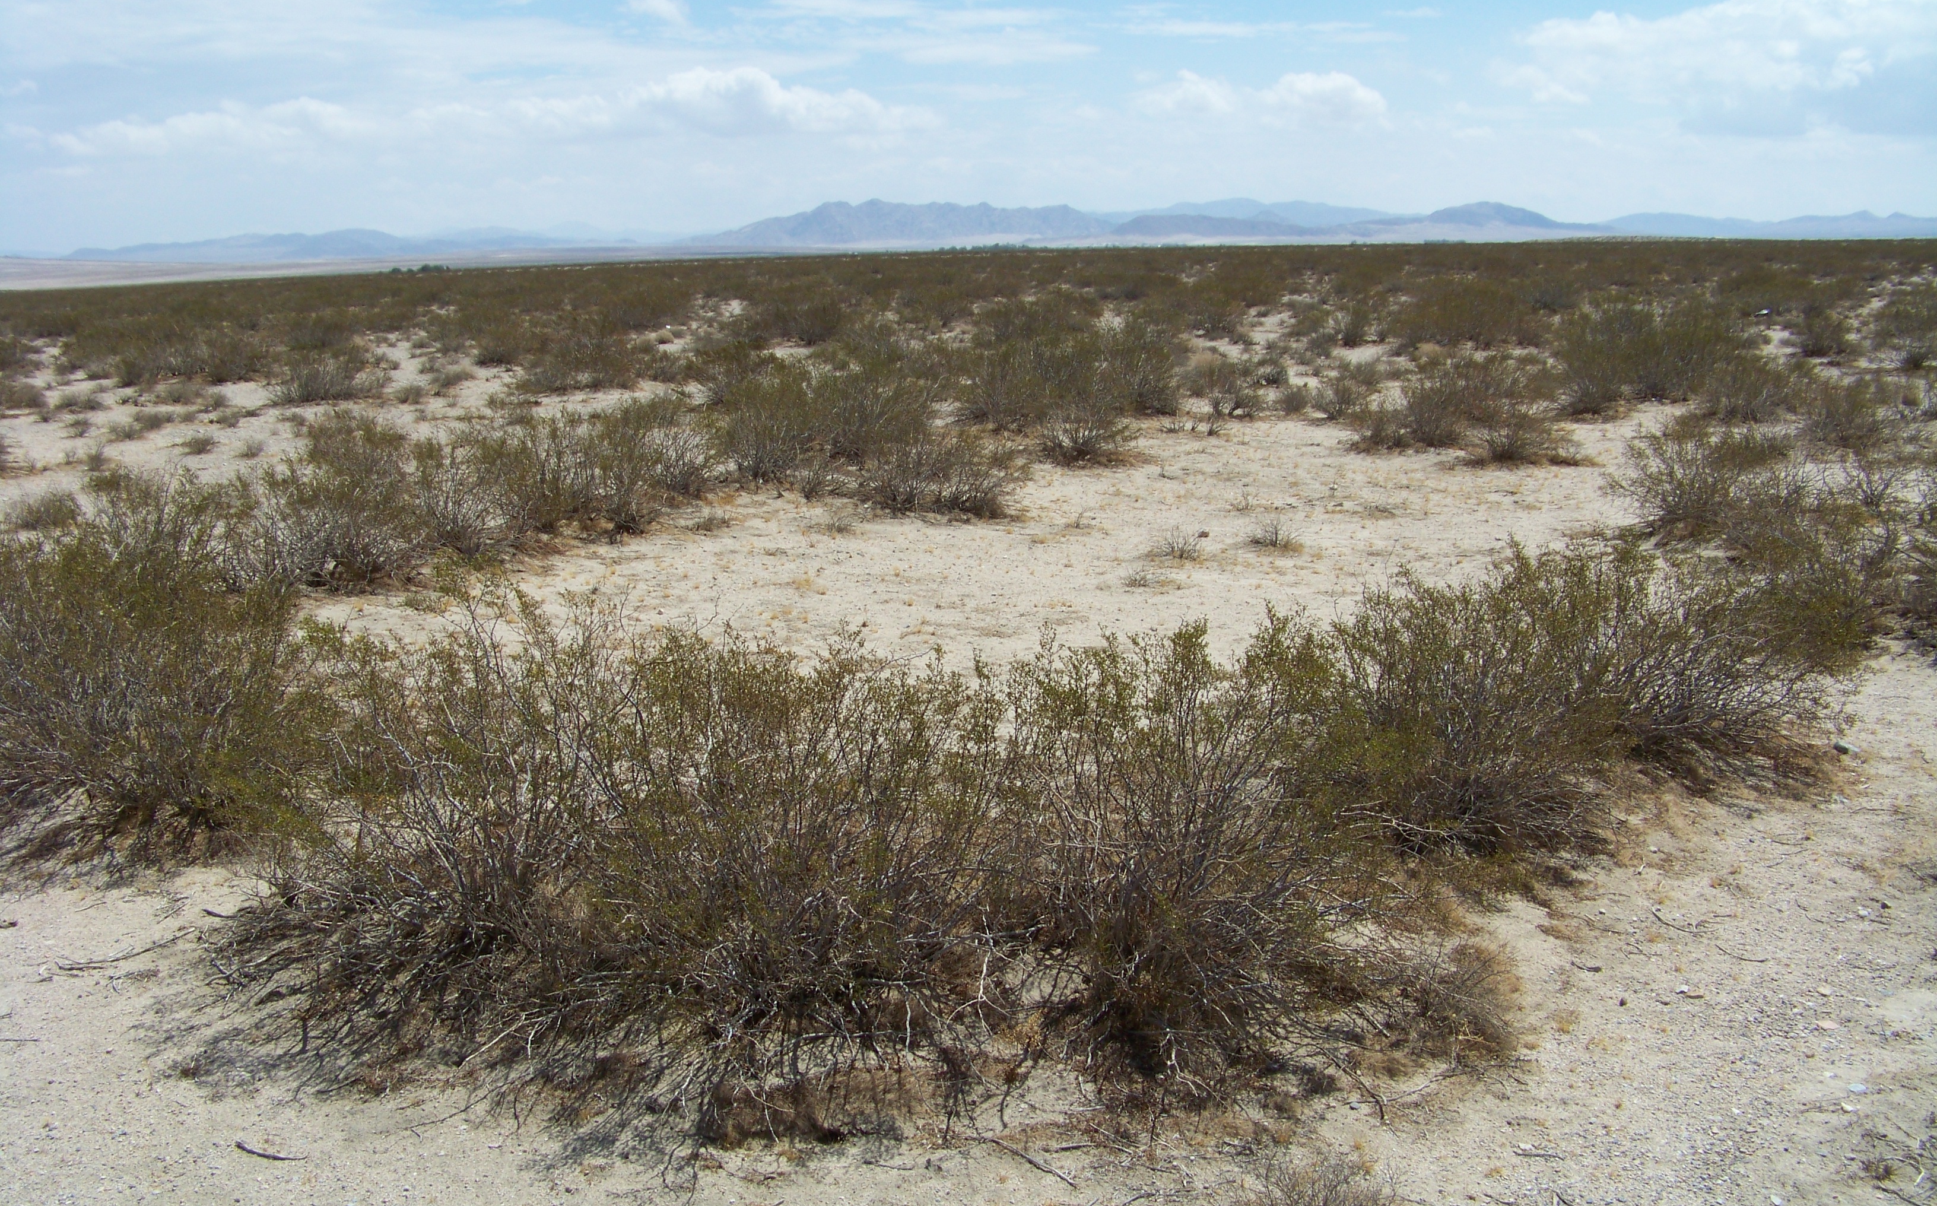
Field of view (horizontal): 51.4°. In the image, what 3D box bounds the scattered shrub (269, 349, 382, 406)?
[{"bbox_3d":[-7.629,-2.717,23.944,1.312,0.632,1.049,-4,11,-17],"label":"scattered shrub"}]

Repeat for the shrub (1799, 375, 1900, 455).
[{"bbox_3d":[7.080,-1.523,16.132,0.778,0.576,0.739,4,11,23],"label":"shrub"}]

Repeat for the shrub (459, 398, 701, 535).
[{"bbox_3d":[-2.390,-0.863,12.439,1.449,0.791,1.014,-2,10,-11],"label":"shrub"}]

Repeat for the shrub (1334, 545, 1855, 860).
[{"bbox_3d":[1.800,0.212,6.067,1.650,0.750,0.800,-4,11,-21],"label":"shrub"}]

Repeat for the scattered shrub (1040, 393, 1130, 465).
[{"bbox_3d":[0.932,-1.404,16.091,0.694,0.517,0.624,0,10,3],"label":"scattered shrub"}]

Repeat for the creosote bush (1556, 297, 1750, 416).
[{"bbox_3d":[6.654,-2.409,19.597,1.910,1.047,1.700,0,10,0],"label":"creosote bush"}]

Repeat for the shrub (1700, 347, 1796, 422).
[{"bbox_3d":[7.421,-2.091,19.129,0.881,0.658,0.793,3,11,21],"label":"shrub"}]

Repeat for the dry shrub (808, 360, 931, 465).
[{"bbox_3d":[-0.799,-1.543,16.229,0.962,0.789,0.866,-1,10,-3],"label":"dry shrub"}]

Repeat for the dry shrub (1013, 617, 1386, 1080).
[{"bbox_3d":[0.491,0.482,4.252,0.795,0.877,0.795,1,10,7],"label":"dry shrub"}]

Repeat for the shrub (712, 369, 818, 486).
[{"bbox_3d":[-1.525,-1.345,15.108,0.752,0.803,0.752,-1,10,-6],"label":"shrub"}]

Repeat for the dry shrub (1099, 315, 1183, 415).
[{"bbox_3d":[1.766,-2.430,20.573,0.828,0.978,0.828,0,10,5],"label":"dry shrub"}]

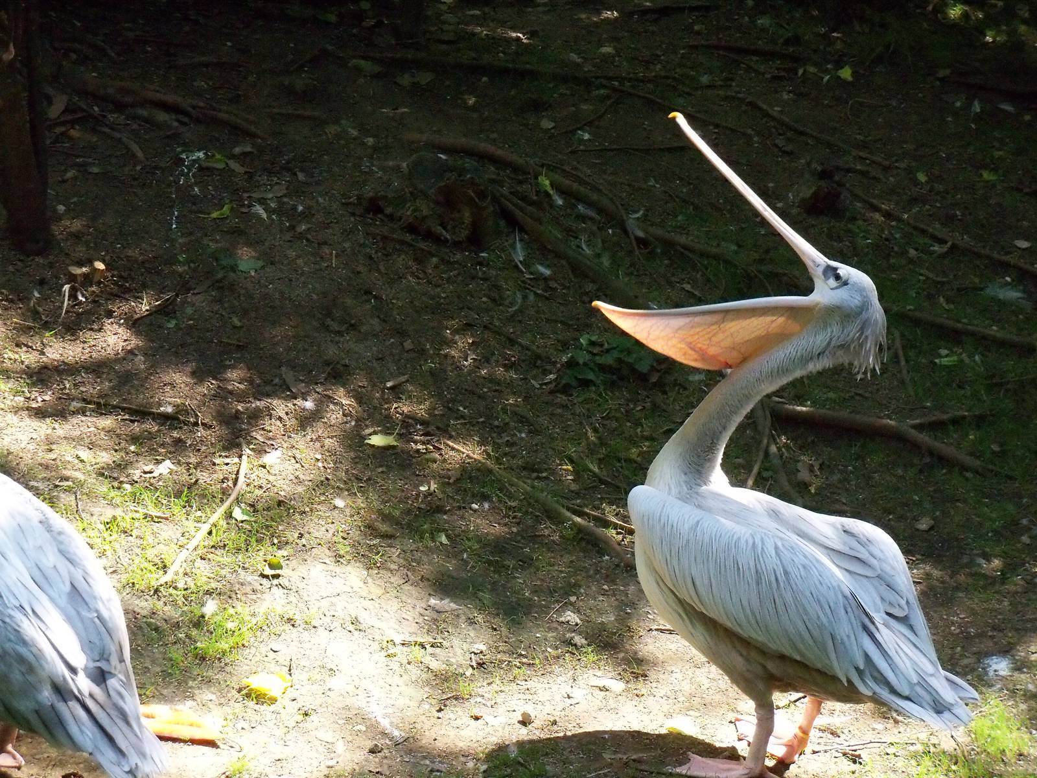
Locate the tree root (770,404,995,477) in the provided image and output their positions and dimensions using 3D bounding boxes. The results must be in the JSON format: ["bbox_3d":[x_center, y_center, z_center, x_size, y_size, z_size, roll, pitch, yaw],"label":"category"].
[{"bbox_3d":[0.831,0.110,7.056,0.134,0.055,0.700,-14,20,-40],"label":"tree root"}]

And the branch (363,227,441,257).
[{"bbox_3d":[-0.323,-0.416,9.024,0.035,0.025,0.389,-11,19,-35],"label":"branch"}]

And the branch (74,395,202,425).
[{"bbox_3d":[-0.794,0.043,6.603,0.320,0.020,0.025,10,22,26],"label":"branch"}]

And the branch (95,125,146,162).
[{"bbox_3d":[-1.291,-0.807,10.427,0.064,0.035,0.618,-6,17,-21],"label":"branch"}]

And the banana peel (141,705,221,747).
[{"bbox_3d":[-0.559,0.544,5.174,0.149,0.030,0.097,4,20,11],"label":"banana peel"}]

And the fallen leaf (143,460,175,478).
[{"bbox_3d":[-0.780,0.173,6.894,0.070,0.020,0.070,0,15,0],"label":"fallen leaf"}]

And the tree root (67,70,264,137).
[{"bbox_3d":[-0.973,-0.798,8.919,0.116,0.060,0.897,-18,27,-42],"label":"tree root"}]

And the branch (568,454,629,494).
[{"bbox_3d":[0.161,0.168,6.250,0.022,0.020,0.245,-12,23,-30],"label":"branch"}]

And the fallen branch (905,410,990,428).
[{"bbox_3d":[0.982,0.066,7.285,0.231,0.020,0.031,-6,16,-21],"label":"fallen branch"}]

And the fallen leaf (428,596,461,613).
[{"bbox_3d":[-0.131,0.382,5.651,0.059,0.018,0.043,0,20,0],"label":"fallen leaf"}]

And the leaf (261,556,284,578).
[{"bbox_3d":[-0.484,0.349,6.236,0.043,0.030,0.045,0,15,0],"label":"leaf"}]

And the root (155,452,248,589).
[{"bbox_3d":[-0.583,0.241,6.036,0.048,0.025,0.692,3,20,8],"label":"root"}]

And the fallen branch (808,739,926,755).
[{"bbox_3d":[0.558,0.574,5.118,0.190,0.012,0.025,-4,20,-11],"label":"fallen branch"}]

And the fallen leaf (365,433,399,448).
[{"bbox_3d":[-0.306,0.115,7.114,0.076,0.015,0.065,0,15,0],"label":"fallen leaf"}]

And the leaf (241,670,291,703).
[{"bbox_3d":[-0.446,0.526,5.606,0.090,0.025,0.085,0,15,0],"label":"leaf"}]

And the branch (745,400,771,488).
[{"bbox_3d":[0.535,0.130,7.024,0.042,0.035,0.746,2,16,7],"label":"branch"}]

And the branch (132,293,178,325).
[{"bbox_3d":[-0.934,-0.201,8.215,0.032,0.040,0.263,6,16,20],"label":"branch"}]

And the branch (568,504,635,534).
[{"bbox_3d":[0.167,0.247,6.028,0.017,0.020,0.206,-18,26,-41],"label":"branch"}]

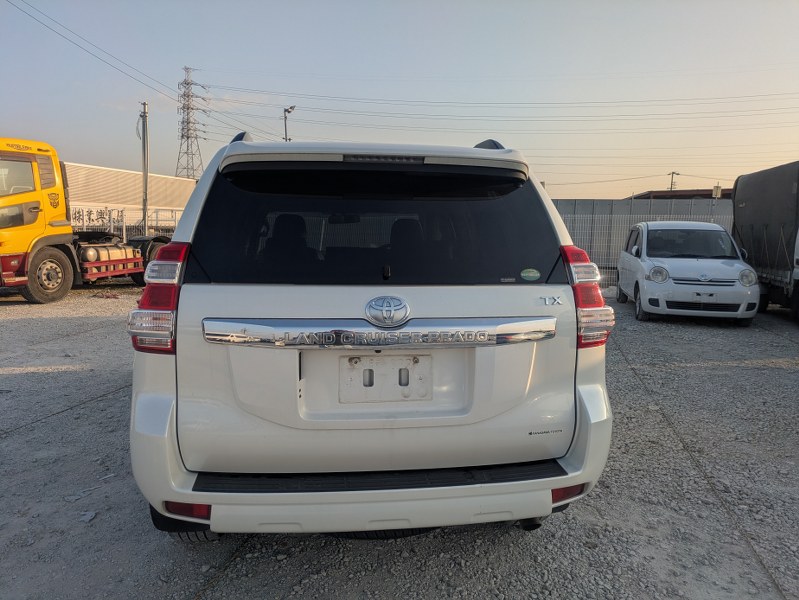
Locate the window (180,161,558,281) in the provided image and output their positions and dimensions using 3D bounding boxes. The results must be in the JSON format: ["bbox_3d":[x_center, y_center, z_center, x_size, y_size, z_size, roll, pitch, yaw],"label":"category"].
[{"bbox_3d":[-0.061,-0.291,2.163,1.400,0.490,0.120,0,-17,-7],"label":"window"}]

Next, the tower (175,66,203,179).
[{"bbox_3d":[-63.195,-45.483,173.314,11.000,50.000,11.000,-4,8,-33],"label":"tower"}]

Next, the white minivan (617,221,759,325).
[{"bbox_3d":[5.101,-0.591,10.504,1.700,1.670,4.050,3,7,15],"label":"white minivan"}]

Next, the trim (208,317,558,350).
[{"bbox_3d":[-0.042,0.115,2.012,1.235,0.095,0.075,0,7,-7],"label":"trim"}]

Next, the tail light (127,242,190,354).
[{"bbox_3d":[-0.837,-0.005,2.015,0.225,0.400,0.220,0,7,-7],"label":"tail light"}]

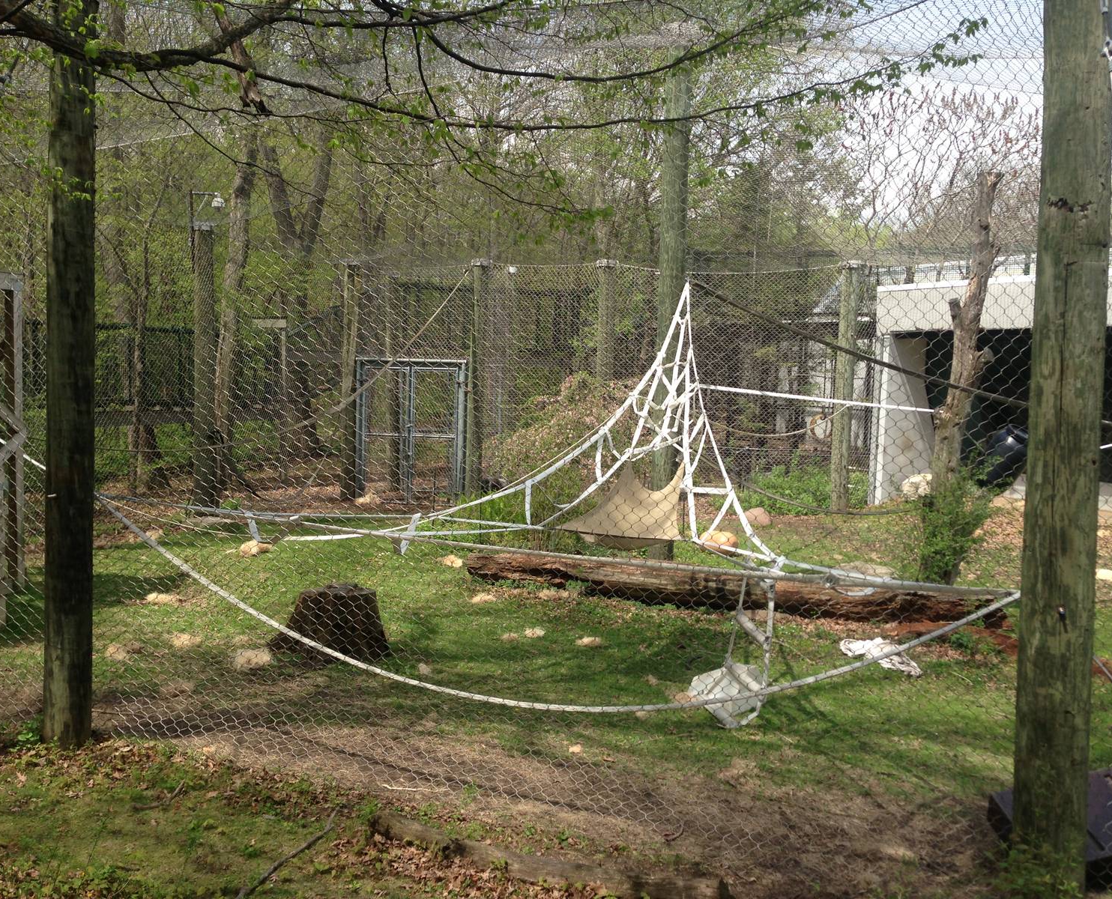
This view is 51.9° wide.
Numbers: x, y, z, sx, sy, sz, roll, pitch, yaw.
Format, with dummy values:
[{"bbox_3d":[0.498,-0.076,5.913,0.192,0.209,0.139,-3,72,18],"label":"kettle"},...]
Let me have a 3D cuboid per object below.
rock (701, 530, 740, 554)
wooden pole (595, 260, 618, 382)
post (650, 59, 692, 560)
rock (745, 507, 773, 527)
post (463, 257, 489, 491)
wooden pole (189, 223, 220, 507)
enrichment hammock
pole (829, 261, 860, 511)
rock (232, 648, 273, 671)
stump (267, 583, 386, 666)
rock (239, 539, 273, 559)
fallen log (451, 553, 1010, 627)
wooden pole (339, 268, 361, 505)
[{"bbox_3d":[1.837,1.044,12.917,0.430,0.230,0.360,2,4,8],"label":"rock"},{"bbox_3d":[0.716,-0.996,16.800,0.270,3.588,0.270,1,3,2],"label":"wooden pole"},{"bbox_3d":[1.099,-1.310,11.000,0.240,4.804,0.240,2,3,5],"label":"post"},{"bbox_3d":[2.502,0.832,14.100,0.360,0.250,0.320,2,3,10],"label":"rock"},{"bbox_3d":[-1.184,-1.083,17.300,0.250,3.583,0.250,2,3,-4],"label":"post"},{"bbox_3d":[-4.505,-1.067,14.600,0.290,3.641,0.290,0,3,-17],"label":"wooden pole"},{"bbox_3d":[0.561,0.479,10.000,1.060,0.680,0.800,1,4,-3],"label":"enrichment hammock"},{"bbox_3d":[4.330,-0.961,17.248,0.240,3.740,0.240,2,4,14],"label":"pole"},{"bbox_3d":[-2.021,1.390,7.666,0.260,0.110,0.210,0,4,-15],"label":"rock"},{"bbox_3d":[-1.554,1.201,8.037,0.790,0.460,0.700,1,4,-11],"label":"stump"},{"bbox_3d":[-3.110,1.031,11.900,0.350,0.150,0.270,0,4,-15],"label":"rock"},{"bbox_3d":[1.500,1.161,10.319,4.790,0.340,0.400,3,4,19],"label":"fallen log"},{"bbox_3d":[-3.079,-1.009,17.000,0.240,3.520,0.240,1,3,-10],"label":"wooden pole"}]

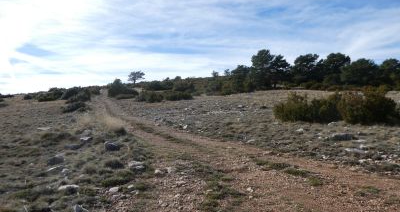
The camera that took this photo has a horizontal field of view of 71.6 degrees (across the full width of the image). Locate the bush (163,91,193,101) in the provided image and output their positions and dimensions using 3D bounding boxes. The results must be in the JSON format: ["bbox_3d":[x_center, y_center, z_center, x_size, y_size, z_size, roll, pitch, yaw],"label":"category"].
[{"bbox_3d":[-3.246,-1.515,40.000,4.240,1.410,3.200,0,1,0],"label":"bush"}]

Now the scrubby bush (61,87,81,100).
[{"bbox_3d":[-20.081,-1.938,43.000,3.050,2.130,3.000,0,1,0],"label":"scrubby bush"}]

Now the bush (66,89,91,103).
[{"bbox_3d":[-16.212,-1.401,37.000,3.140,1.830,2.900,0,1,0],"label":"bush"}]

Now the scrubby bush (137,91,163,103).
[{"bbox_3d":[-6.556,-1.233,36.000,3.310,1.530,2.900,0,1,0],"label":"scrubby bush"}]

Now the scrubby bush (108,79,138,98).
[{"bbox_3d":[-12.690,-2.903,46.000,4.860,3.240,4.200,0,1,0],"label":"scrubby bush"}]

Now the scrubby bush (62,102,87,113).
[{"bbox_3d":[-11.314,0.135,25.000,2.130,0.890,1.700,0,1,0],"label":"scrubby bush"}]

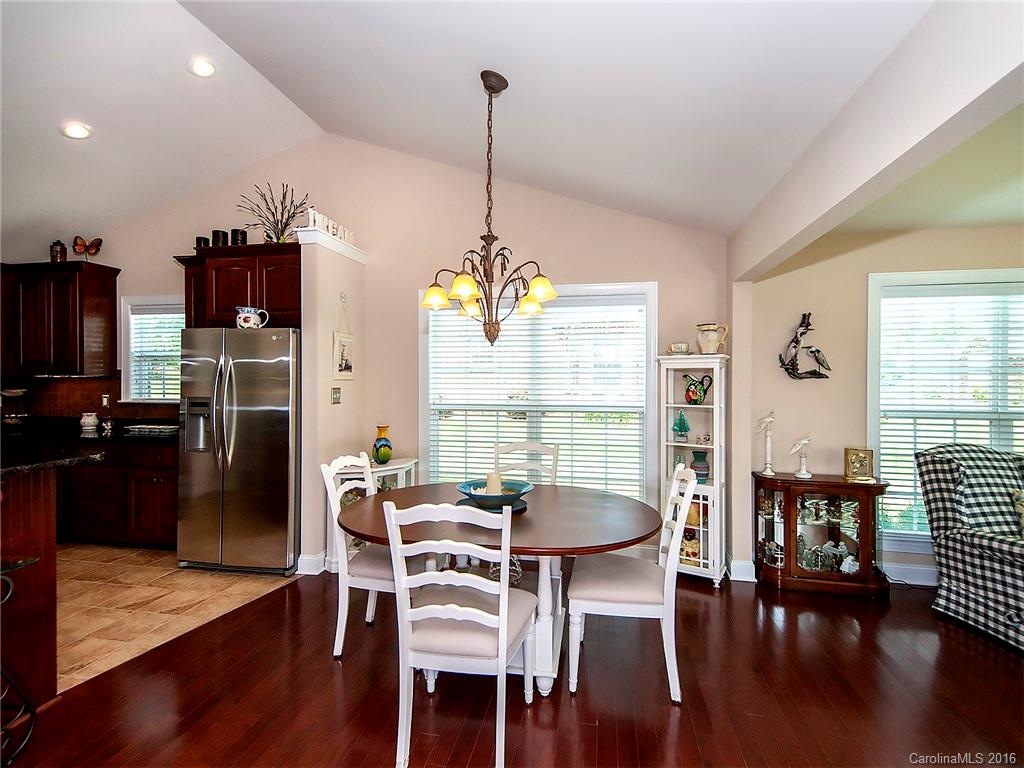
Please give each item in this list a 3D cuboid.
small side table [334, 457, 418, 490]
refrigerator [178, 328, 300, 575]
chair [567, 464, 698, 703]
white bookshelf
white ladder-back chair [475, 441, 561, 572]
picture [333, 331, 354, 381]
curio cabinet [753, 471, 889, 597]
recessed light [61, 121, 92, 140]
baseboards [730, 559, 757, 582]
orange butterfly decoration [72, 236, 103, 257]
[{"bbox_3d":[-1.051,0.991,3.613,0.760,0.745,0.330,0,0,-34],"label":"small side table"},{"bbox_3d":[-1.932,0.477,3.734,0.910,1.765,0.820,0,0,11],"label":"refrigerator"},{"bbox_3d":[0.547,0.890,2.223,0.565,0.970,0.460,0,1,11],"label":"chair"},{"bbox_3d":[1.266,0.582,3.308,0.420,1.555,0.265,0,1,30],"label":"white bookshelf"},{"bbox_3d":[0.042,0.881,2.834,0.480,0.980,0.570,0,0,11],"label":"white ladder-back chair"},{"bbox_3d":[-1.305,-0.209,3.693,0.020,0.365,0.300,0,0,11],"label":"picture"},{"bbox_3d":[2.076,1.002,3.181,0.790,0.720,0.275,0,1,11],"label":"curio cabinet"},{"bbox_3d":[-3.013,-1.756,3.278,0.190,0.030,0.190,-17,-3,11],"label":"recessed light"},{"bbox_3d":[1.593,1.288,3.254,0.175,0.145,0.030,0,1,11],"label":"baseboards"},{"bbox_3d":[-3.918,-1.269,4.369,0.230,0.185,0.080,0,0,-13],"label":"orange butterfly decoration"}]

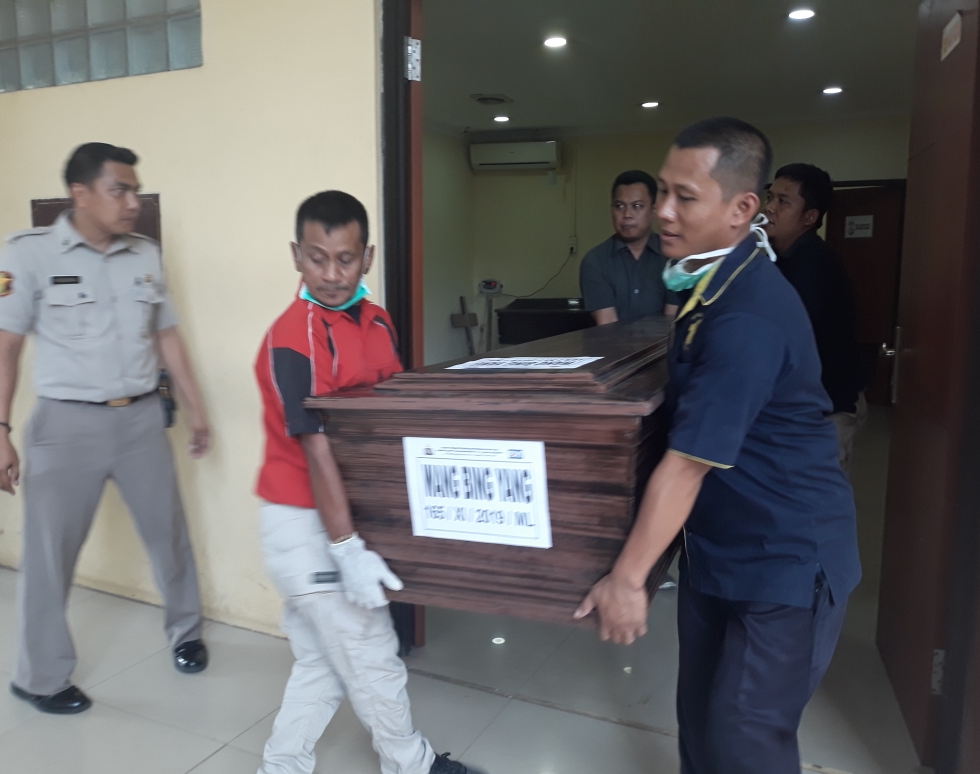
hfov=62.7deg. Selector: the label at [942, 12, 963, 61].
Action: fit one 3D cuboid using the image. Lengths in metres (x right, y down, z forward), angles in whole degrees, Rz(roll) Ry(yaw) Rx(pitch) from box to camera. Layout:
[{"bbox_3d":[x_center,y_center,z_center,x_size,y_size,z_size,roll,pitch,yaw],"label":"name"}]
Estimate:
[{"bbox_3d":[1.246,-0.944,2.170,0.004,0.090,0.200,3,9,17],"label":"label"}]

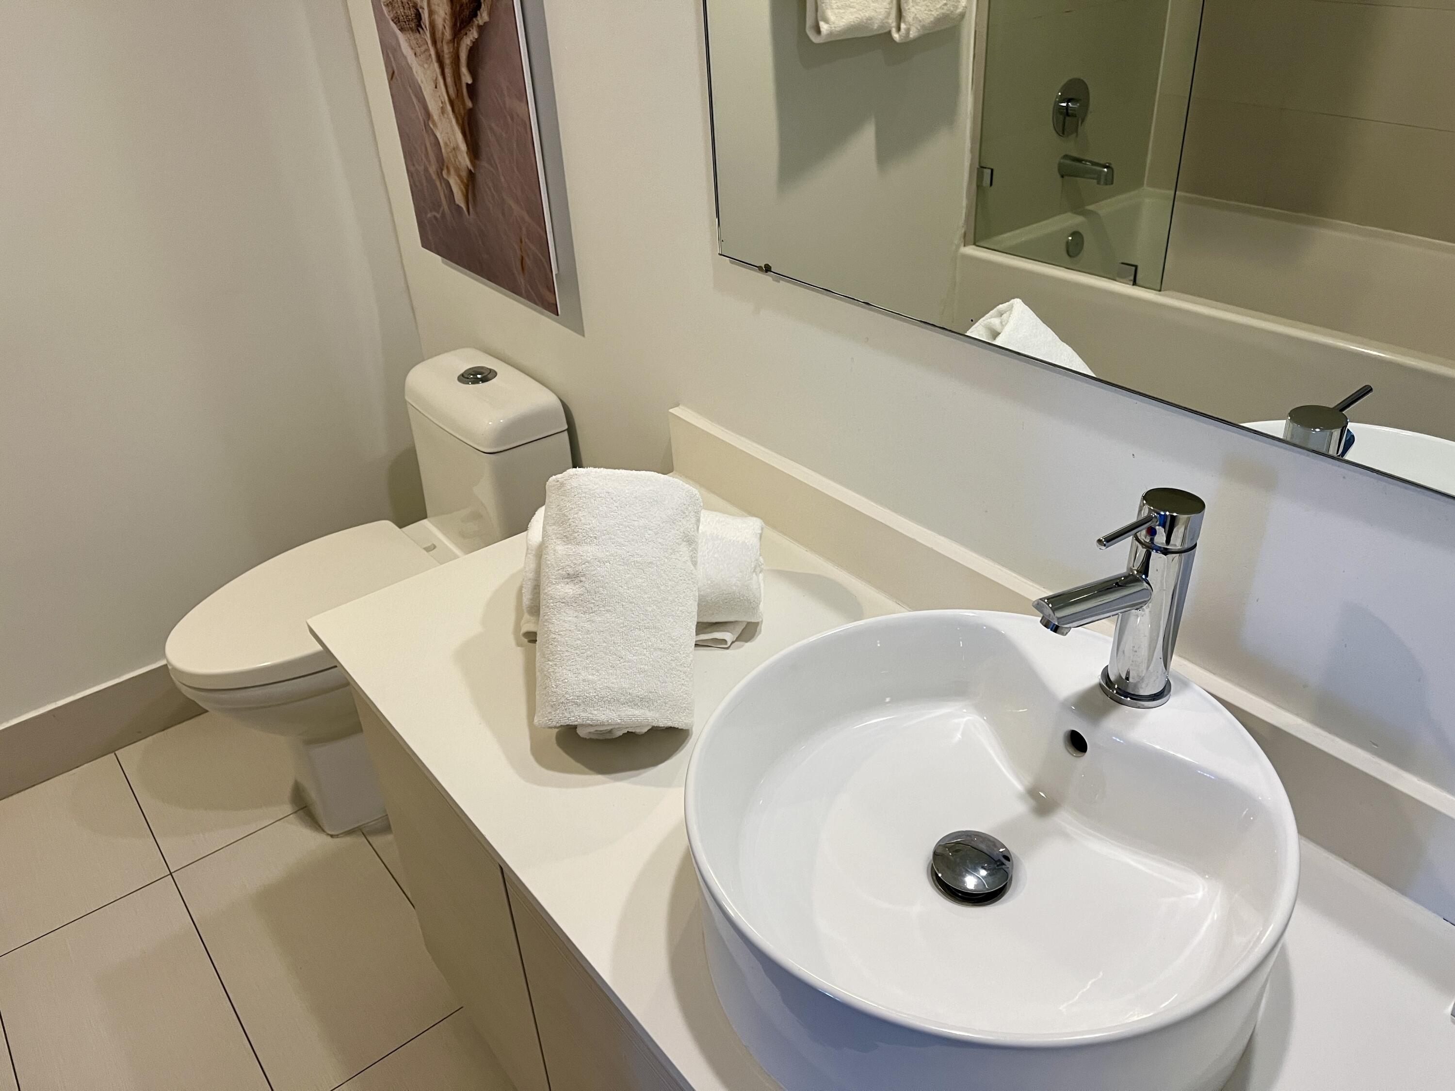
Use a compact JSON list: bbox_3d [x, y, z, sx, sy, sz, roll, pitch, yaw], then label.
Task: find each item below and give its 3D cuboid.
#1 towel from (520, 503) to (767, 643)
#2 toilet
[{"bbox_3d":[-0.098,0.022,1.331,0.282,0.136,0.150,1,32,7],"label":"towel"},{"bbox_3d":[-0.658,0.119,2.047,0.710,0.746,0.380,-24,37,-31],"label":"toilet"}]

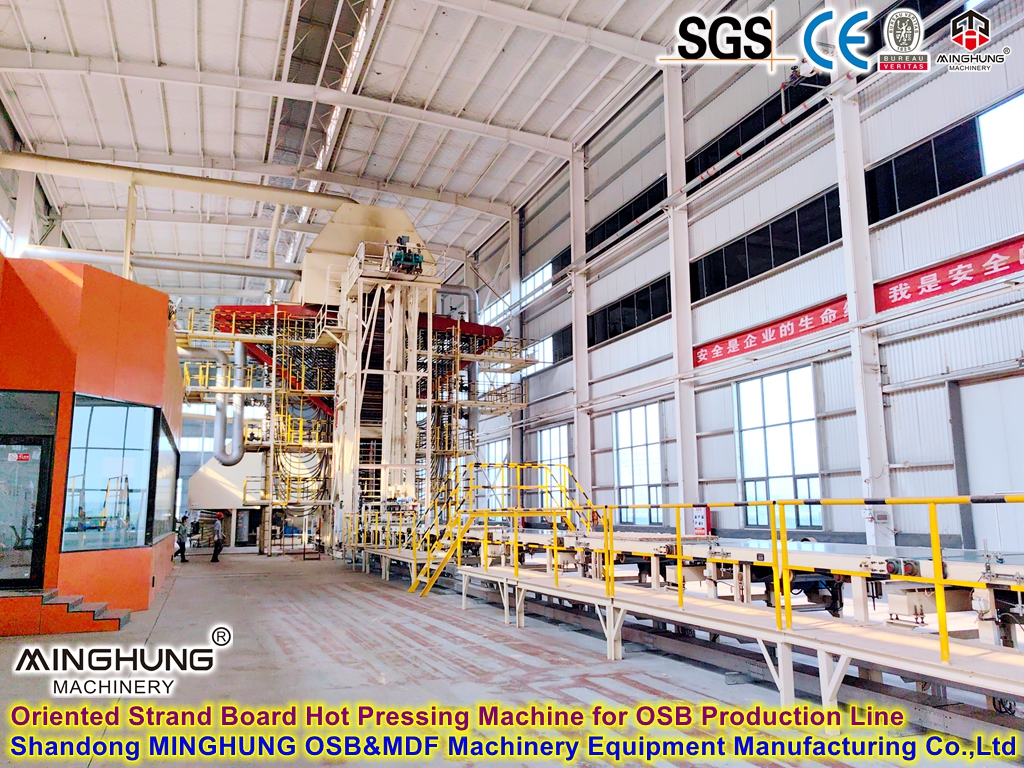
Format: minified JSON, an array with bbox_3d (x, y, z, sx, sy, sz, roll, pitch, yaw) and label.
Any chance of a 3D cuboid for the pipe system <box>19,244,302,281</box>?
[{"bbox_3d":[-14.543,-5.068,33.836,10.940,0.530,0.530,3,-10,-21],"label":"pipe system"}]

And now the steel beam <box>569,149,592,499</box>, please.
[{"bbox_3d":[2.969,-1.598,34.295,0.560,17.440,0.270,3,-10,-21],"label":"steel beam"}]

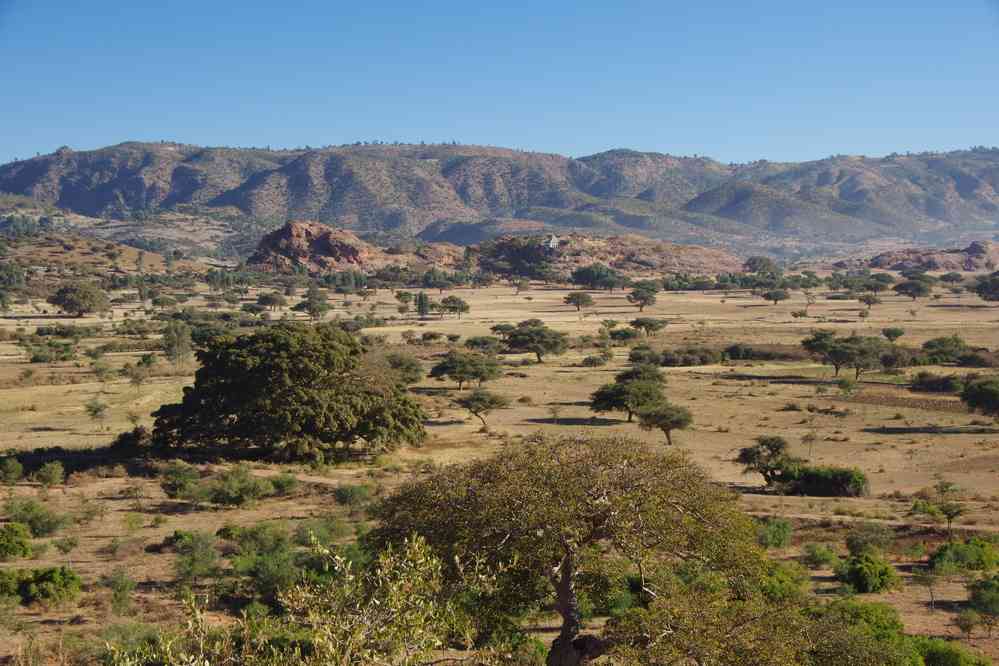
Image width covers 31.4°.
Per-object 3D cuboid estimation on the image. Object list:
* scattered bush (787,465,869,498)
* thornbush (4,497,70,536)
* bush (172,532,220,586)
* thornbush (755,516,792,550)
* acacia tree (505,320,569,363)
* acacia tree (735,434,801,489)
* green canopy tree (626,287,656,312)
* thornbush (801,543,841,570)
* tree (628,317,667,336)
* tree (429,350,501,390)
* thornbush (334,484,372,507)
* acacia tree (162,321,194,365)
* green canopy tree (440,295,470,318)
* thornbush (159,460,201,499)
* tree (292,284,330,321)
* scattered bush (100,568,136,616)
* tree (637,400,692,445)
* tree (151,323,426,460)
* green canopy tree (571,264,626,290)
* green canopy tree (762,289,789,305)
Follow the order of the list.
[{"bbox_3d":[31.273,13.771,169.322,8.200,2.990,4.450,0,3,0],"label":"scattered bush"},{"bbox_3d":[-38.345,14.904,147.394,5.480,3.260,4.320,0,3,0],"label":"thornbush"},{"bbox_3d":[-20.830,15.260,122.000,3.300,3.240,3.130,0,3,0],"label":"bush"},{"bbox_3d":[23.234,17.002,150.589,3.220,2.540,3.060,1,3,9],"label":"thornbush"},{"bbox_3d":[7.400,1.700,355.180,12.800,8.400,12.160,0,3,1],"label":"acacia tree"},{"bbox_3d":[28.042,13.292,185.132,6.670,5.420,6.340,0,3,9],"label":"acacia tree"},{"bbox_3d":[47.740,-11.180,596.840,10.090,8.250,9.580,0,3,0],"label":"green canopy tree"},{"bbox_3d":[22.890,15.830,126.580,2.710,1.640,2.570,0,3,0],"label":"thornbush"},{"bbox_3d":[34.953,-1.484,419.408,8.980,4.630,8.080,0,3,0],"label":"tree"},{"bbox_3d":[-5.520,5.840,279.970,11.360,6.160,9.650,0,3,0],"label":"tree"},{"bbox_3d":[-14.244,15.854,173.259,3.710,2.150,3.520,0,3,-5],"label":"thornbush"},{"bbox_3d":[-59.800,2.040,329.600,5.570,8.740,5.290,0,3,0],"label":"acacia tree"},{"bbox_3d":[-13.510,-7.980,545.120,9.210,7.070,8.750,0,3,0],"label":"green canopy tree"},{"bbox_3d":[-32.168,14.727,178.525,4.220,3.820,4.010,-1,3,-10],"label":"thornbush"},{"bbox_3d":[-52.279,-8.378,493.844,10.570,9.820,8.990,0,3,0],"label":"tree"},{"bbox_3d":[-25.053,16.751,116.776,2.370,3.100,2.110,0,3,0],"label":"scattered bush"},{"bbox_3d":[20.530,11.136,220.965,6.970,5.470,6.620,0,3,5],"label":"tree"},{"bbox_3d":[-23.250,5.980,196.260,30.340,14.300,27.300,0,3,0],"label":"tree"},{"bbox_3d":[40.884,-23.046,740.883,22.540,10.630,15.780,0,3,0],"label":"green canopy tree"},{"bbox_3d":[96.155,-12.455,618.701,9.060,5.400,8.610,1,3,9],"label":"green canopy tree"}]

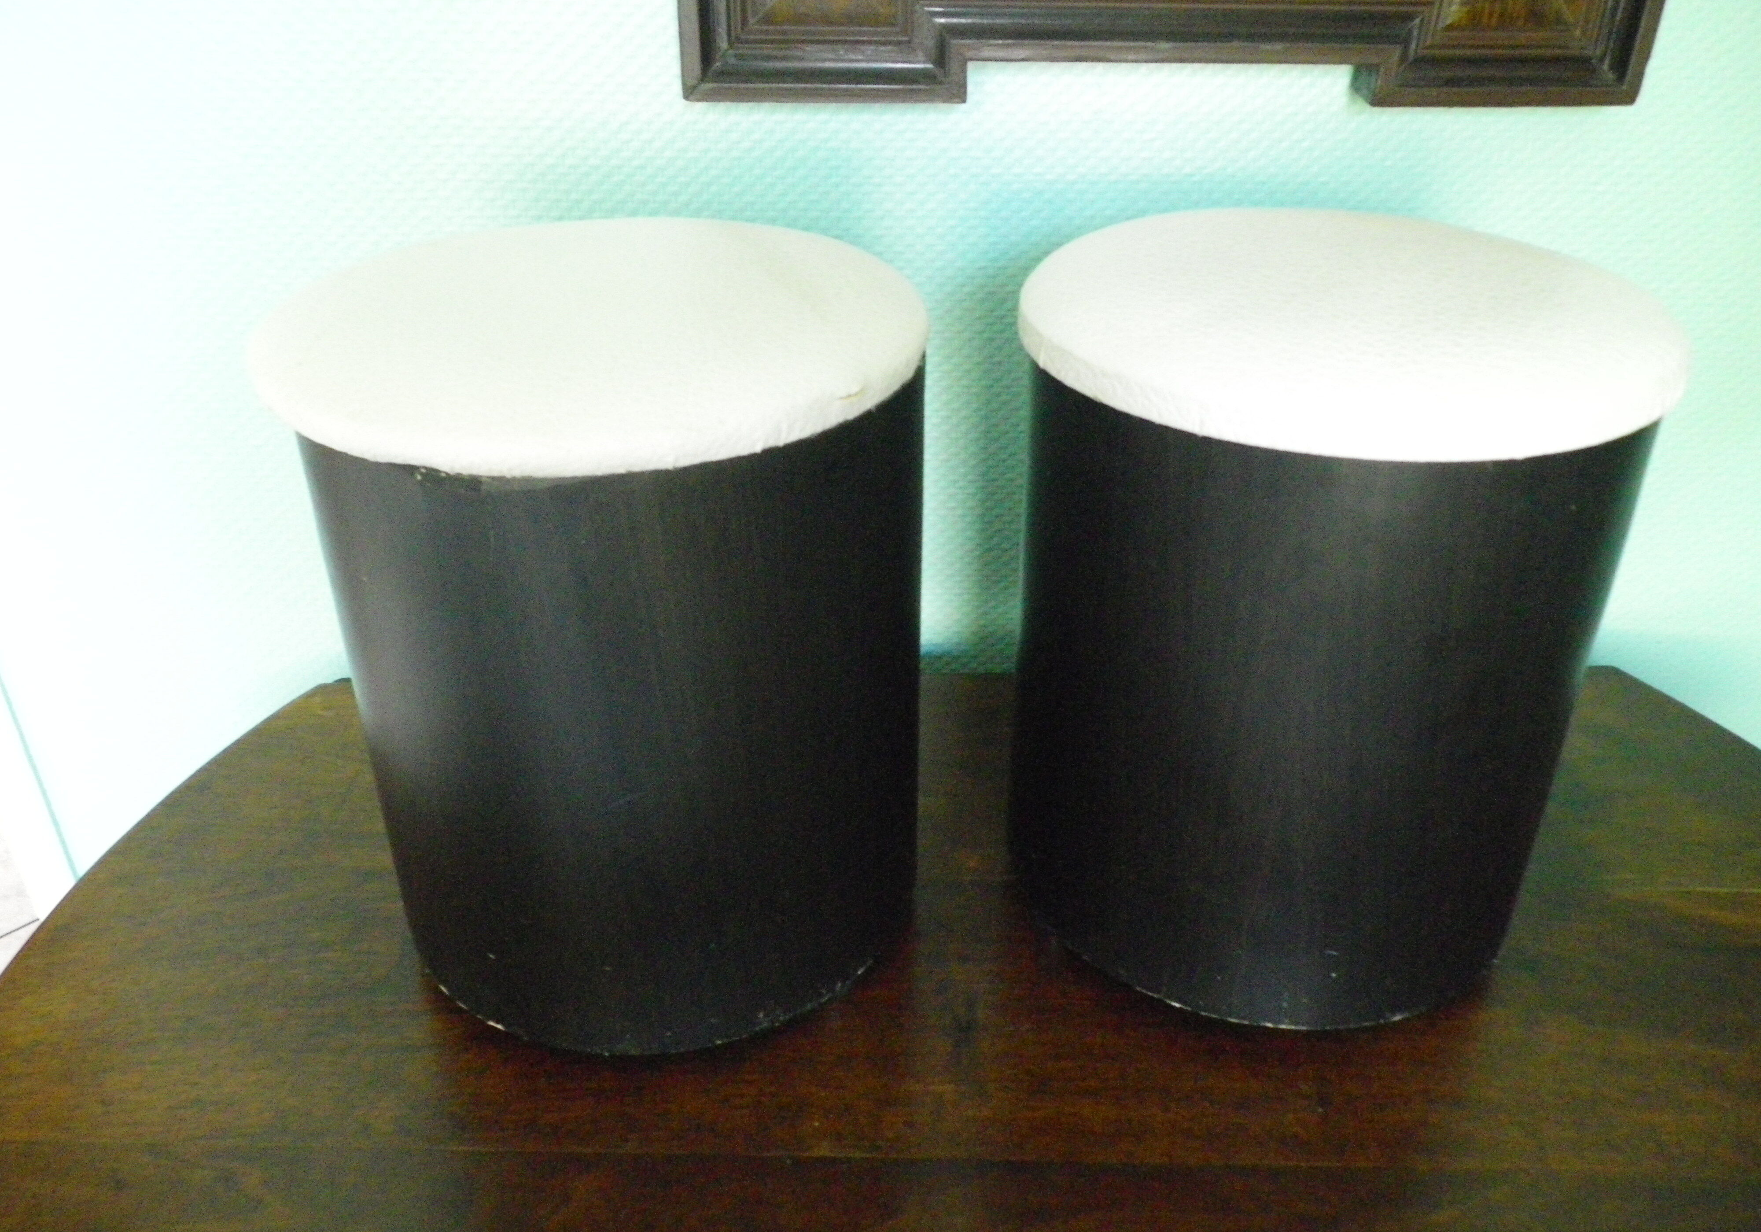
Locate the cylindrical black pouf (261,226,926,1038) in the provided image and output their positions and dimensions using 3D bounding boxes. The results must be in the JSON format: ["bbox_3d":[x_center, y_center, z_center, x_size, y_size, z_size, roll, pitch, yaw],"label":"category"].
[{"bbox_3d":[-0.161,0.001,0.940,0.379,0.421,0.379,0,31,0],"label":"cylindrical black pouf"}]

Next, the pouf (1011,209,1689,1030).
[{"bbox_3d":[0.276,-0.011,0.960,0.379,0.421,0.379,0,31,0],"label":"pouf"}]

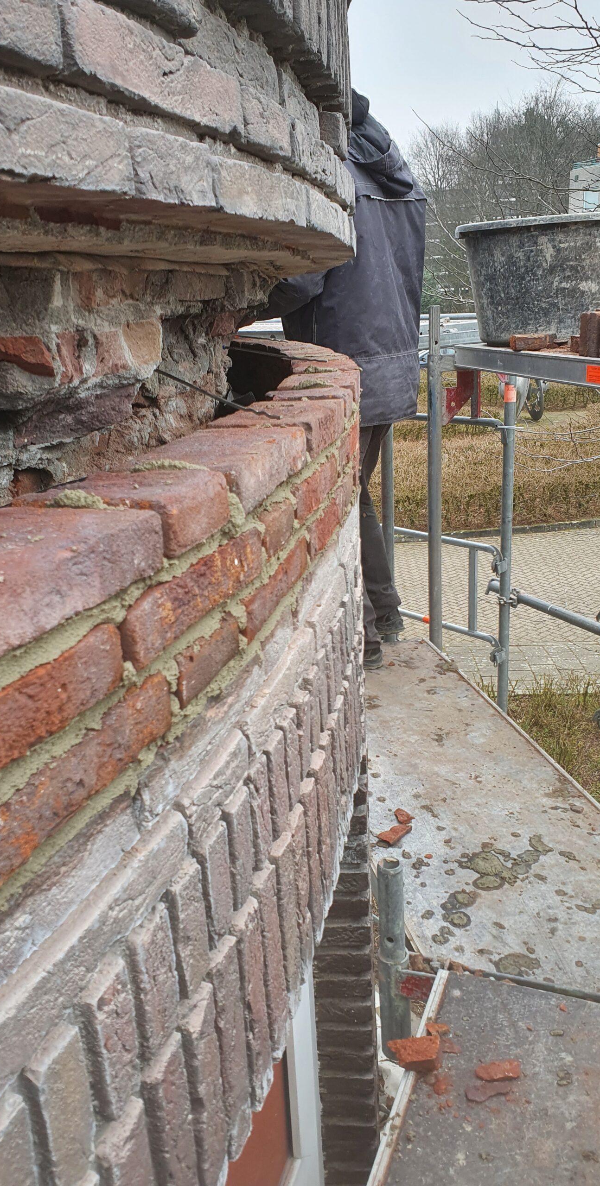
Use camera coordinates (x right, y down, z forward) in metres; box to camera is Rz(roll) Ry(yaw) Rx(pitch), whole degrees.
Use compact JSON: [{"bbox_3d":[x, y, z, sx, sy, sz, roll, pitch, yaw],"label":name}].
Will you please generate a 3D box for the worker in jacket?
[{"bbox_3d":[0.072,-0.566,2.448,0.500,1.600,0.490,4,19,19],"label":"worker in jacket"}]

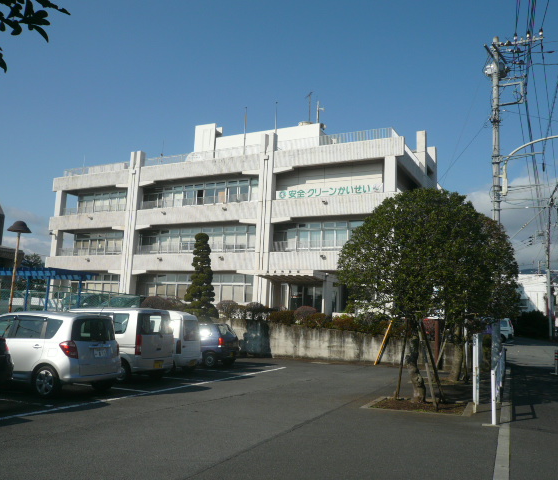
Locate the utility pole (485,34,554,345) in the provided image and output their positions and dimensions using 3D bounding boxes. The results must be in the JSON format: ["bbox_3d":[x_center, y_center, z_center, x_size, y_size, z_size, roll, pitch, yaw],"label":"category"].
[{"bbox_3d":[8.490,-1.594,18.440,2.300,12.500,1.000,-1,-8,24],"label":"utility pole"}]

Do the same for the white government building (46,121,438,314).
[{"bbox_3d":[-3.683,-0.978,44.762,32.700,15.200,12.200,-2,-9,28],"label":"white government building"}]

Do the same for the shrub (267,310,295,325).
[{"bbox_3d":[0.107,3.338,22.154,1.250,0.700,1.050,-1,-9,27],"label":"shrub"}]

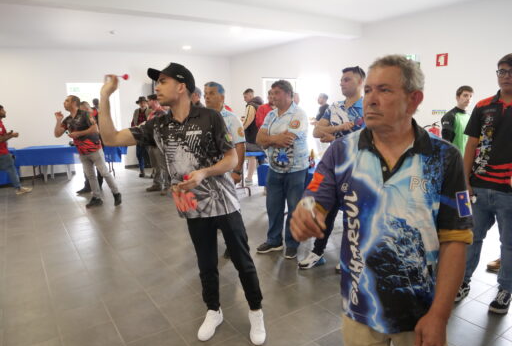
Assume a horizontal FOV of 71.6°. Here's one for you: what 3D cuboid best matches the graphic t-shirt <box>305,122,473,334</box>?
[{"bbox_3d":[0.448,0.147,1.200,0.520,0.680,0.330,5,11,30],"label":"graphic t-shirt"}]

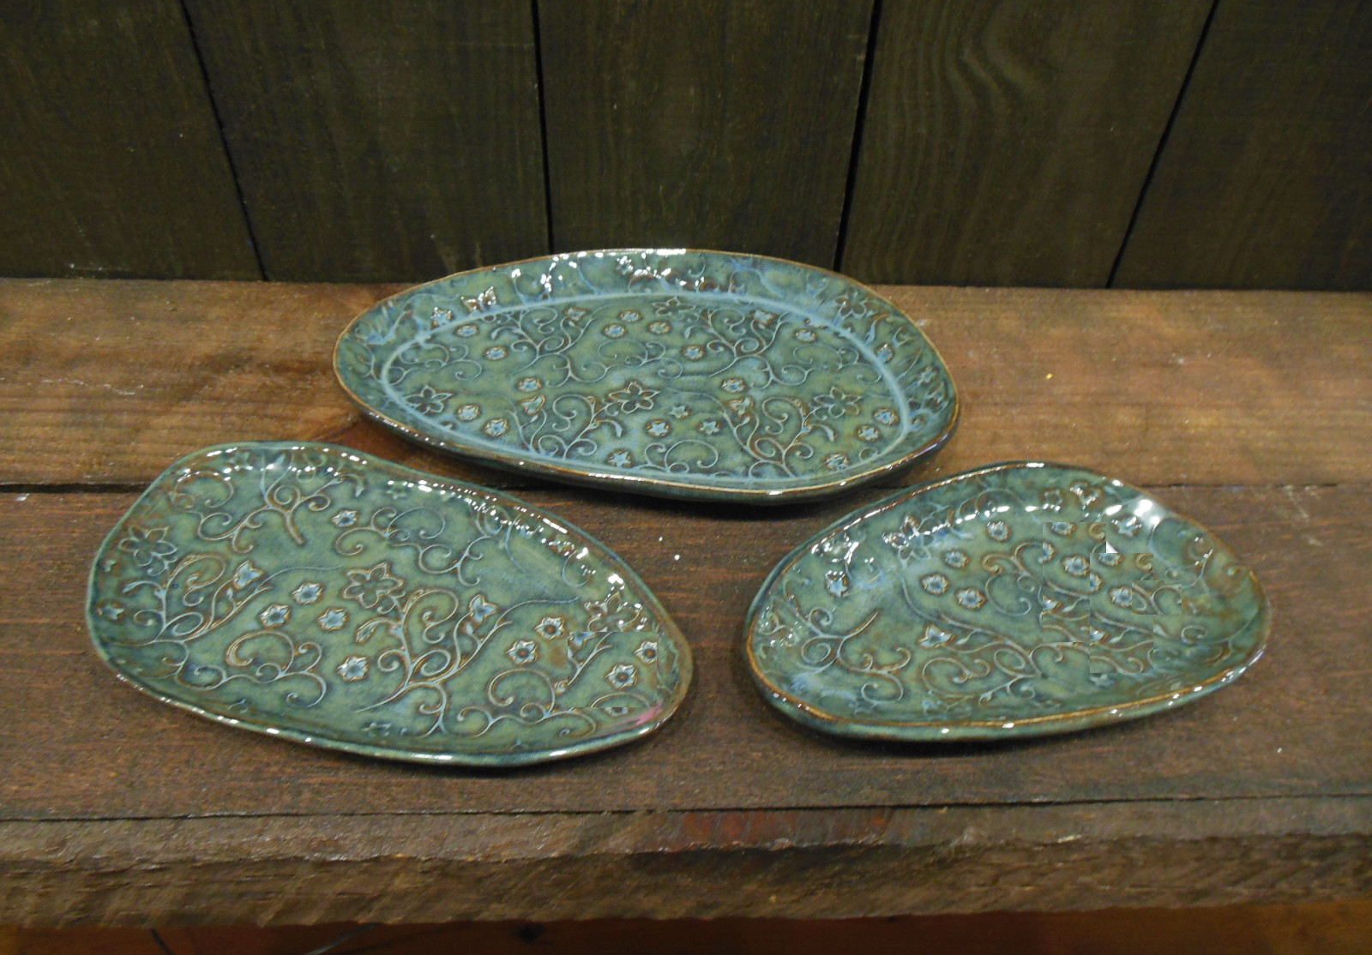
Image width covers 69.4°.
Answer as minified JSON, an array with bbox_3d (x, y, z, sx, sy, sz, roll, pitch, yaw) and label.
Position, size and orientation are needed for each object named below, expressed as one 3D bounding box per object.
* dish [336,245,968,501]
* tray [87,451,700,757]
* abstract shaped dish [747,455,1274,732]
[{"bbox_3d":[-0.016,-0.050,0.447,0.268,0.023,0.177,8,42,6],"label":"dish"},{"bbox_3d":[-0.104,0.046,0.341,0.222,0.019,0.117,17,44,15],"label":"tray"},{"bbox_3d":[0.106,0.044,0.349,0.182,0.022,0.114,-7,43,-11],"label":"abstract shaped dish"}]

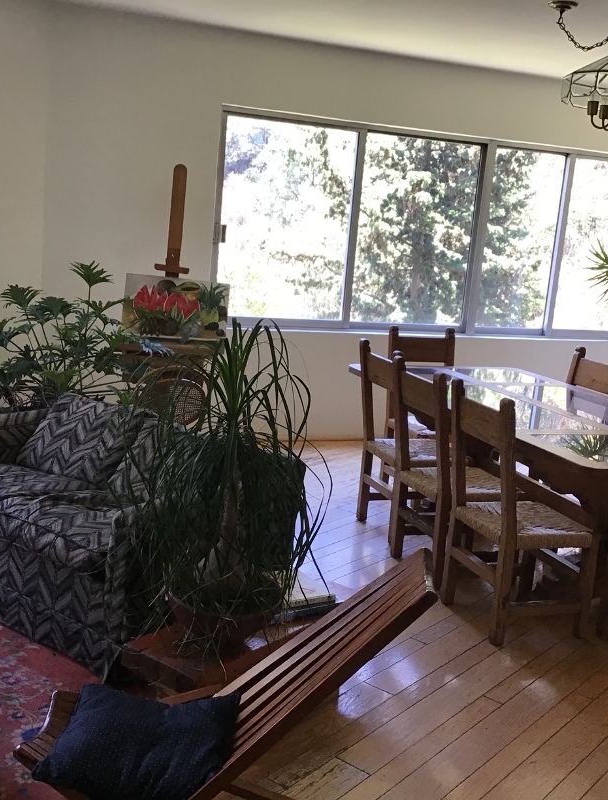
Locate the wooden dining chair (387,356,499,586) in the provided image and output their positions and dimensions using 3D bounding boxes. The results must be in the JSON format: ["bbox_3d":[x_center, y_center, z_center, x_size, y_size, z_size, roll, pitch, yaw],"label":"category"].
[{"bbox_3d":[0.696,0.329,4.504,0.515,0.992,0.452,0,12,-23],"label":"wooden dining chair"}]

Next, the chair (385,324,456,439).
[{"bbox_3d":[0.757,0.093,5.775,0.452,0.992,0.515,1,11,-17],"label":"chair"}]

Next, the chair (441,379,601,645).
[{"bbox_3d":[0.865,0.433,3.896,0.500,0.965,0.440,-1,13,-25],"label":"chair"}]

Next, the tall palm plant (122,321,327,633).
[{"bbox_3d":[-0.232,0.290,3.045,0.660,1.080,0.660,5,11,0],"label":"tall palm plant"}]

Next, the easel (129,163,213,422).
[{"bbox_3d":[-0.718,-0.384,5.227,0.560,1.770,0.550,1,12,-17],"label":"easel"}]

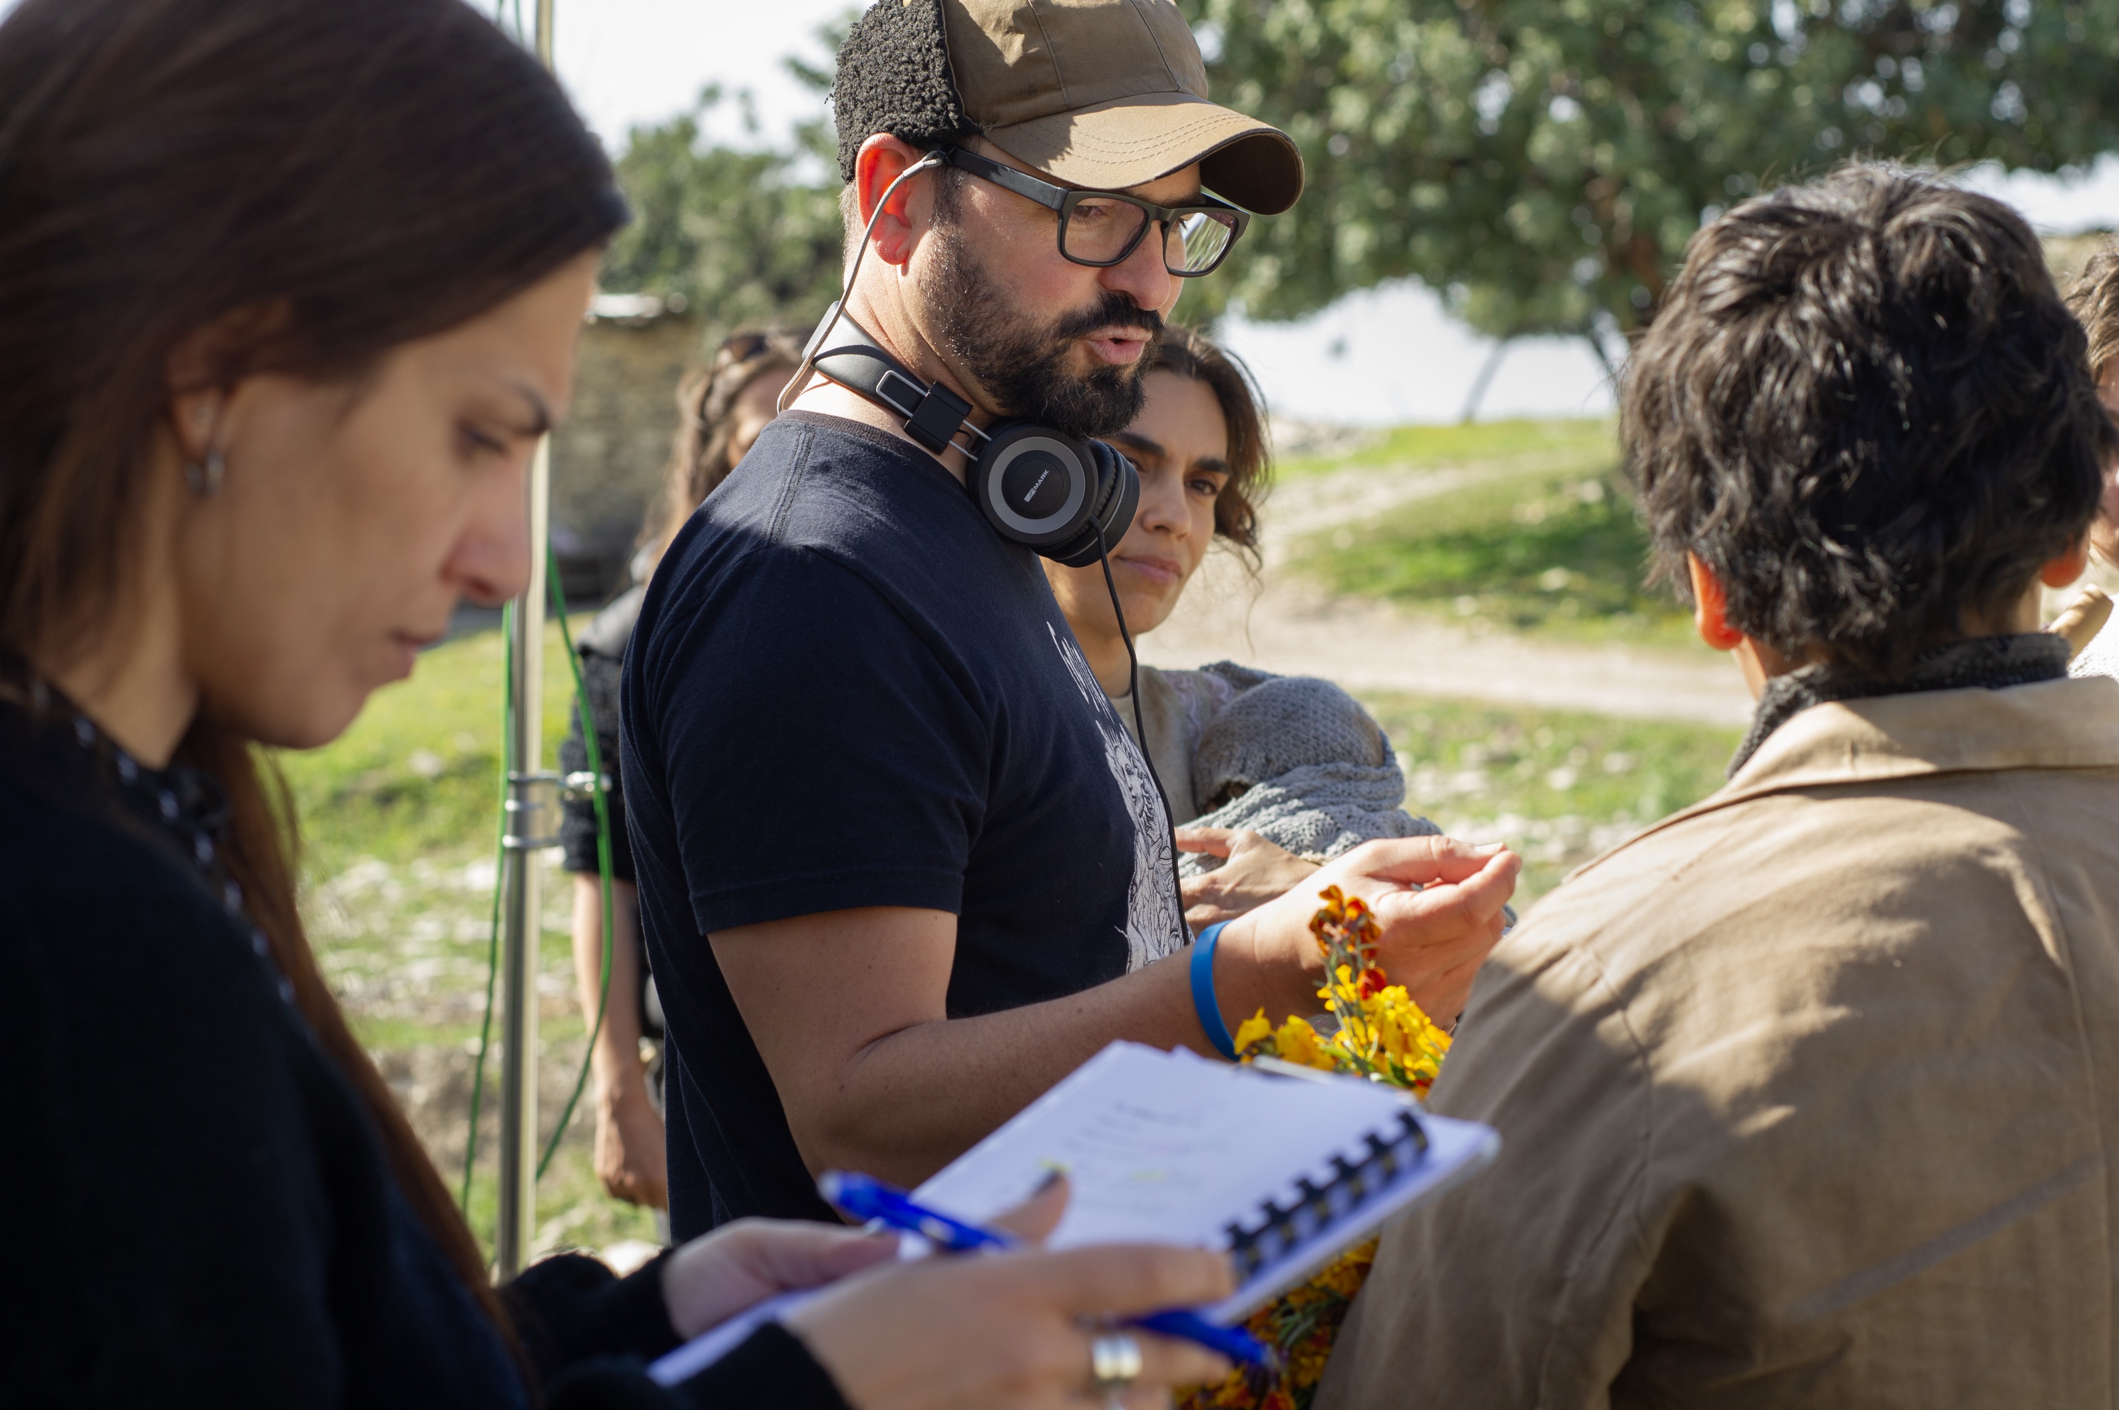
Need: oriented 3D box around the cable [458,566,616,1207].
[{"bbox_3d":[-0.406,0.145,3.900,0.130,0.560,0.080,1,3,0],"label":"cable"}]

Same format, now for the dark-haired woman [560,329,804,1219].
[{"bbox_3d":[-0.315,0.410,5.340,0.480,1.630,0.300,0,3,-19],"label":"dark-haired woman"}]

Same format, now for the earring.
[{"bbox_3d":[-0.248,-0.067,1.445,0.012,0.014,0.004,3,3,37],"label":"earring"}]

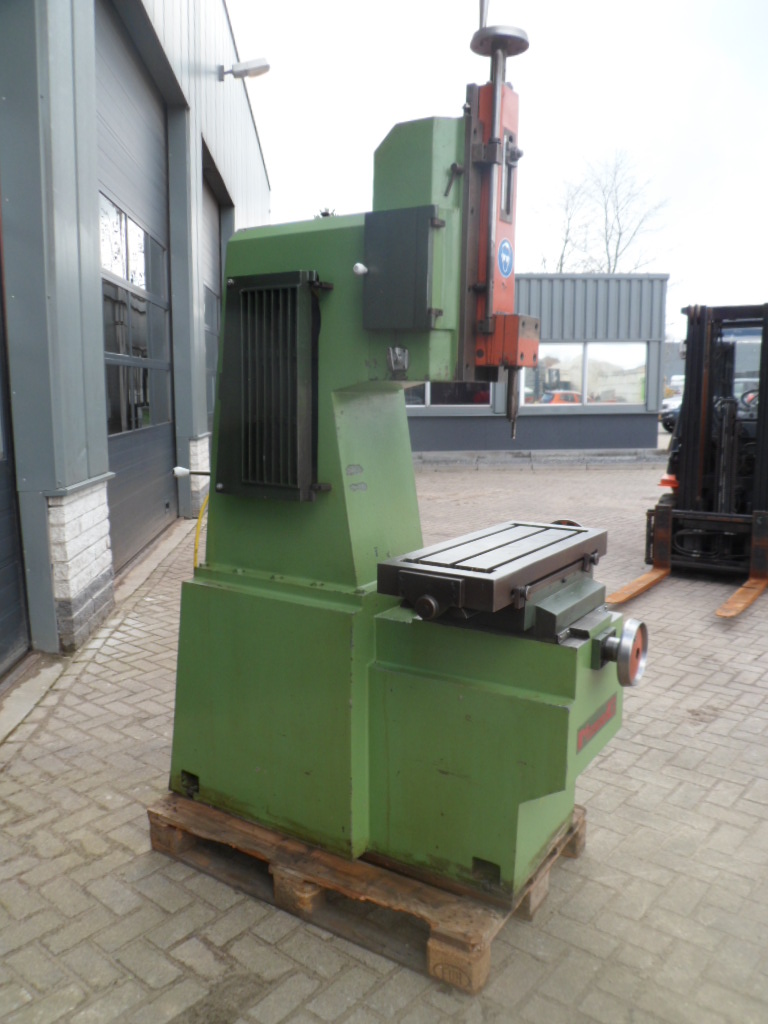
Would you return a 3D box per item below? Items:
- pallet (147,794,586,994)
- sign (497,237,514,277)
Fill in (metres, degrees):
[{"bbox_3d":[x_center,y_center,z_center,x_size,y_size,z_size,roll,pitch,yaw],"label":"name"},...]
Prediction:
[{"bbox_3d":[-0.046,1.045,2.643,1.200,0.144,0.800,5,10,32],"label":"pallet"},{"bbox_3d":[0.336,-0.699,2.200,0.004,0.100,0.100,5,10,32],"label":"sign"}]

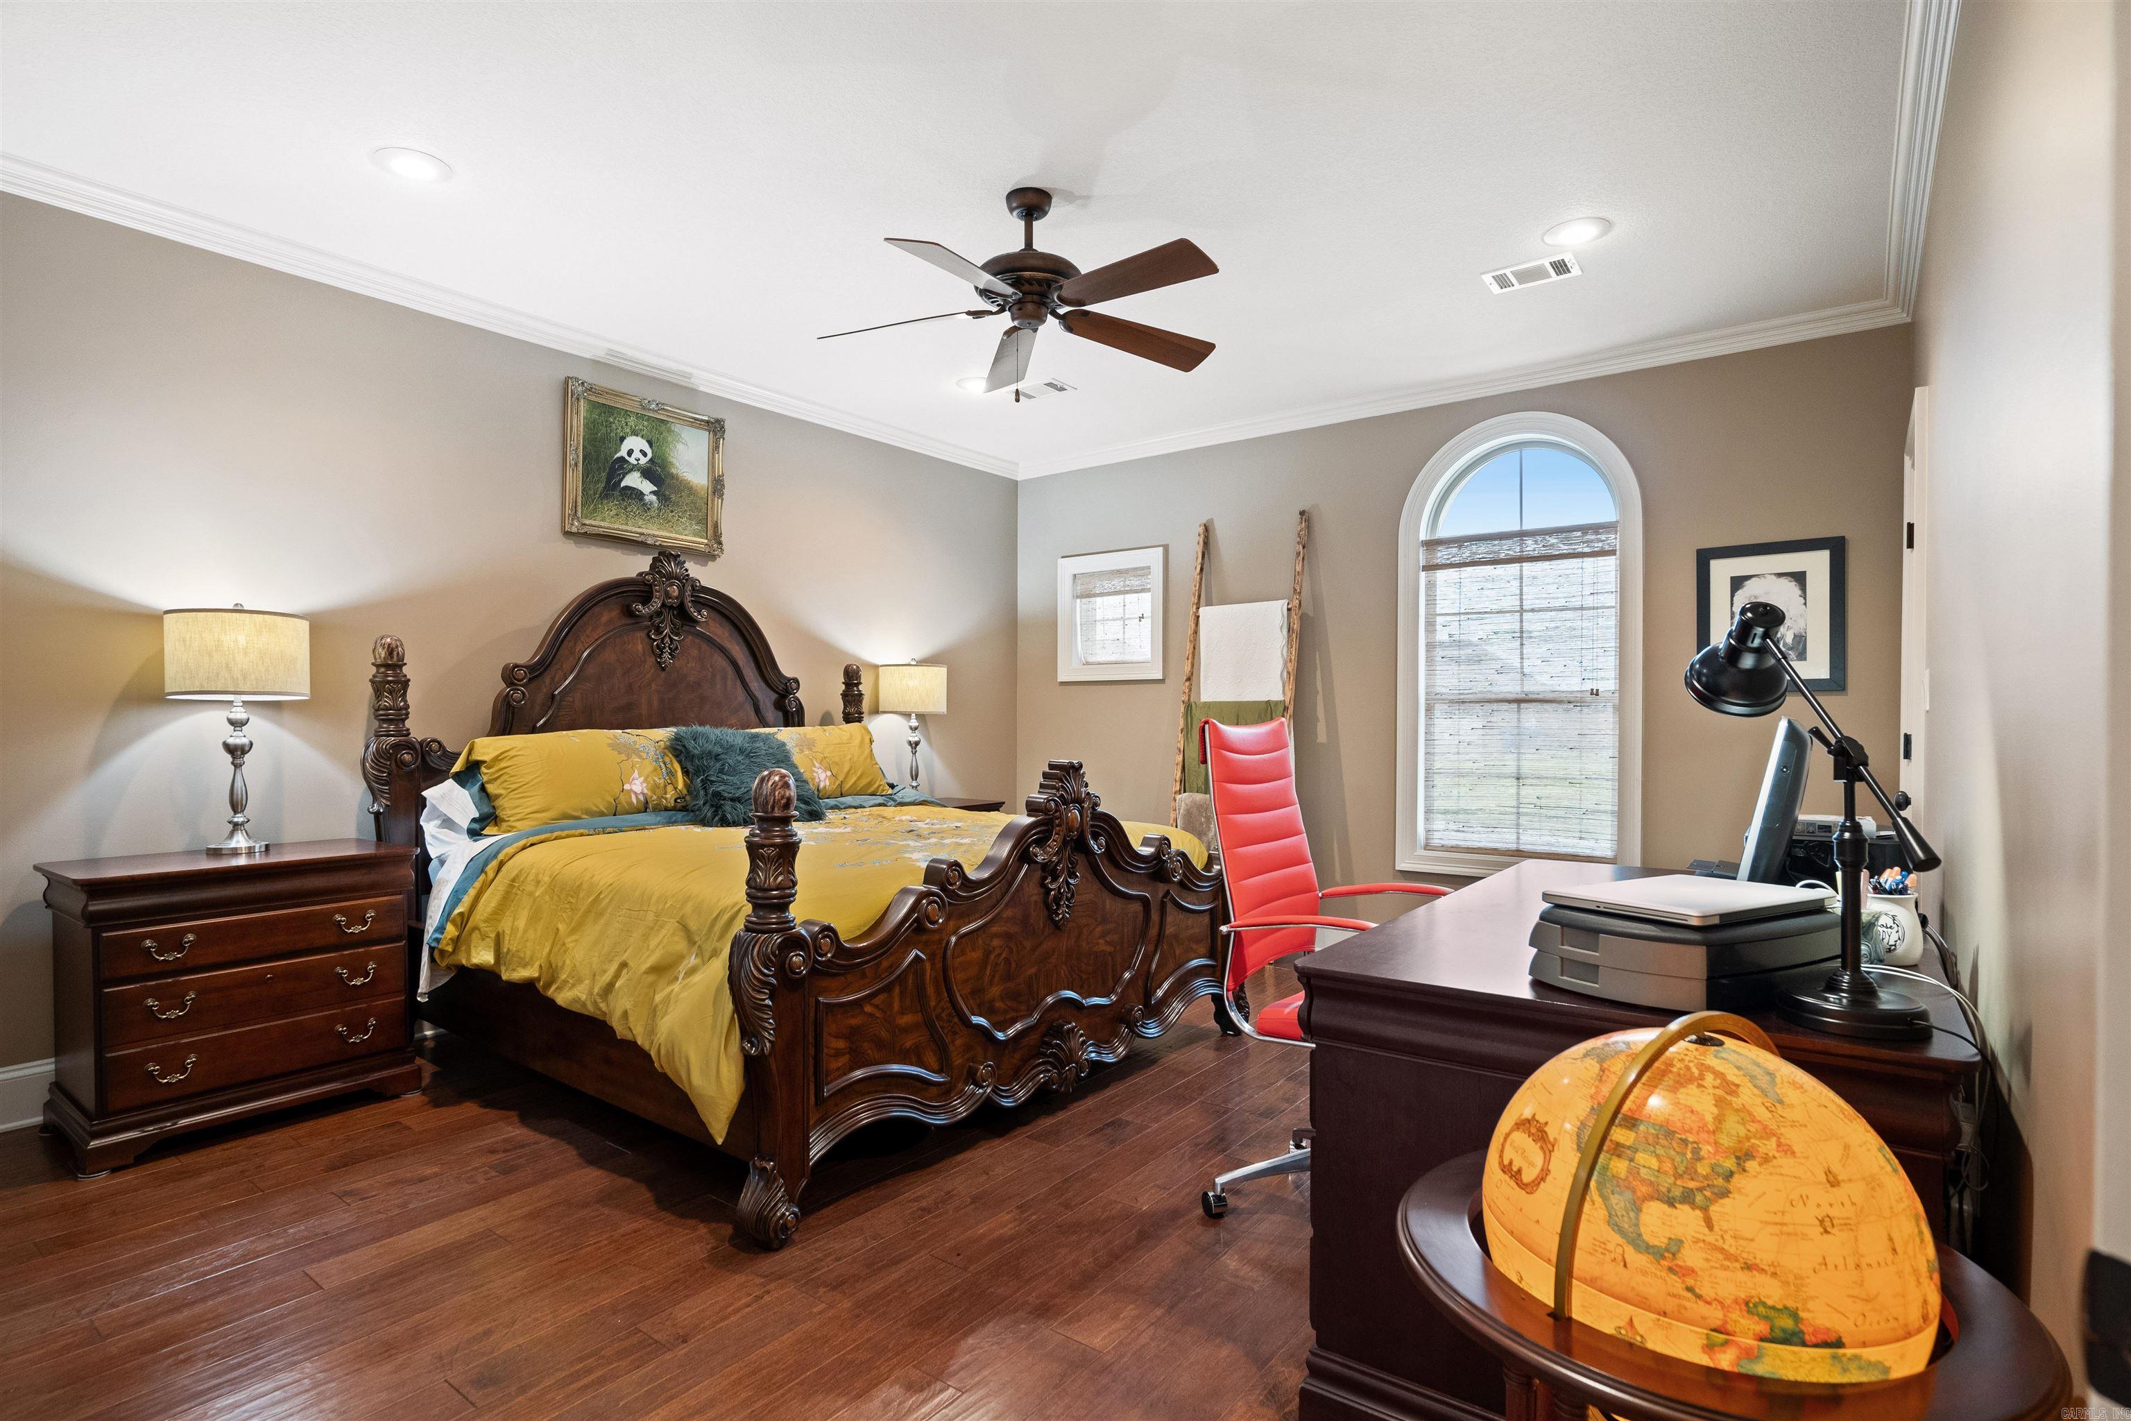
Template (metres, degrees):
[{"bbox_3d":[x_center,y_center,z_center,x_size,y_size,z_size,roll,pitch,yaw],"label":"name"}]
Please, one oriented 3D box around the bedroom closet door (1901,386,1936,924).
[{"bbox_3d":[2.730,0.157,3.235,0.090,2.160,0.930,0,0,38],"label":"bedroom closet door"}]

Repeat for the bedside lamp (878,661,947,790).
[{"bbox_3d":[-0.806,0.110,5.280,0.350,0.745,0.350,0,0,0],"label":"bedside lamp"}]

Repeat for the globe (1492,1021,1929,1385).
[{"bbox_3d":[0.657,0.543,1.056,0.395,0.395,0.395,0,0,38],"label":"globe"}]

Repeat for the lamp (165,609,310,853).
[{"bbox_3d":[-2.534,0.054,3.077,0.350,0.745,0.350,0,0,38],"label":"lamp"}]

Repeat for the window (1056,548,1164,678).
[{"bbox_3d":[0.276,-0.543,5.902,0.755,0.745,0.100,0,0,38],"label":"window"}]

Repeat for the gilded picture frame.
[{"bbox_3d":[-1.810,-1.023,4.354,0.060,0.628,0.725,0,0,38],"label":"gilded picture frame"}]

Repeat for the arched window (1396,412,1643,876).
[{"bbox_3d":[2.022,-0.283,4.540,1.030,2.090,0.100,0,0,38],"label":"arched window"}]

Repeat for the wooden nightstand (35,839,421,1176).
[{"bbox_3d":[-2.455,0.817,3.000,0.460,0.773,0.790,0,0,38],"label":"wooden nightstand"}]

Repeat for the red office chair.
[{"bbox_3d":[0.712,0.625,2.523,0.650,1.200,0.620,0,0,33],"label":"red office chair"}]

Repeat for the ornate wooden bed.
[{"bbox_3d":[-0.887,0.262,3.745,2.240,1.900,2.250,0,0,38],"label":"ornate wooden bed"}]

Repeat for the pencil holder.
[{"bbox_3d":[1.425,0.375,1.735,0.115,0.122,0.115,0,0,38],"label":"pencil holder"}]

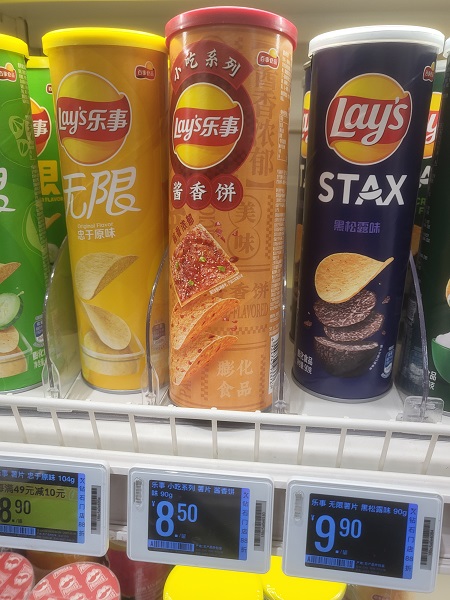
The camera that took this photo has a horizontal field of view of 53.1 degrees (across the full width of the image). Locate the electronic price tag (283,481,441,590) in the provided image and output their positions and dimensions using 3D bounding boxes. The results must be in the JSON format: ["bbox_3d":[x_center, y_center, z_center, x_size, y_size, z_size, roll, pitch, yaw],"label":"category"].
[{"bbox_3d":[0.078,0.134,0.262,0.085,0.058,0.012,3,5,6],"label":"electronic price tag"}]

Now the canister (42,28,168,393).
[{"bbox_3d":[-0.074,-0.054,0.327,0.079,0.234,0.079,1,18,4],"label":"canister"}]

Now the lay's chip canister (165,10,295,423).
[{"bbox_3d":[0.001,-0.047,0.298,0.079,0.234,0.079,1,12,0],"label":"lay's chip canister"}]

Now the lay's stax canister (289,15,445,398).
[{"bbox_3d":[0.092,-0.050,0.318,0.079,0.234,0.079,6,18,15],"label":"lay's stax canister"}]

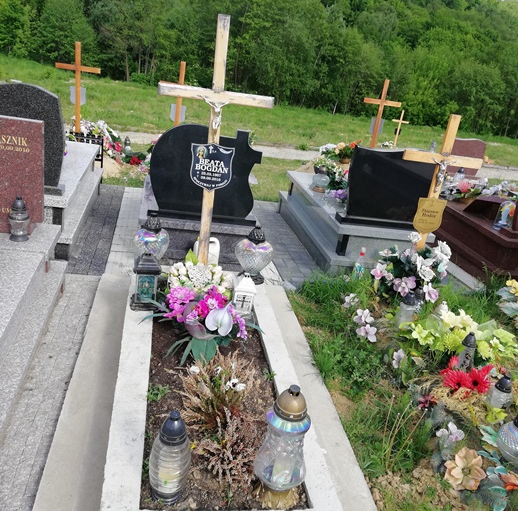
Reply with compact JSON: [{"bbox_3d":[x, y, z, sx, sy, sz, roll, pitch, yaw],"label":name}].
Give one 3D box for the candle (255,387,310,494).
[{"bbox_3d":[0.095,0.591,1.673,0.185,0.420,0.185,4,21,-11],"label":"candle"}]

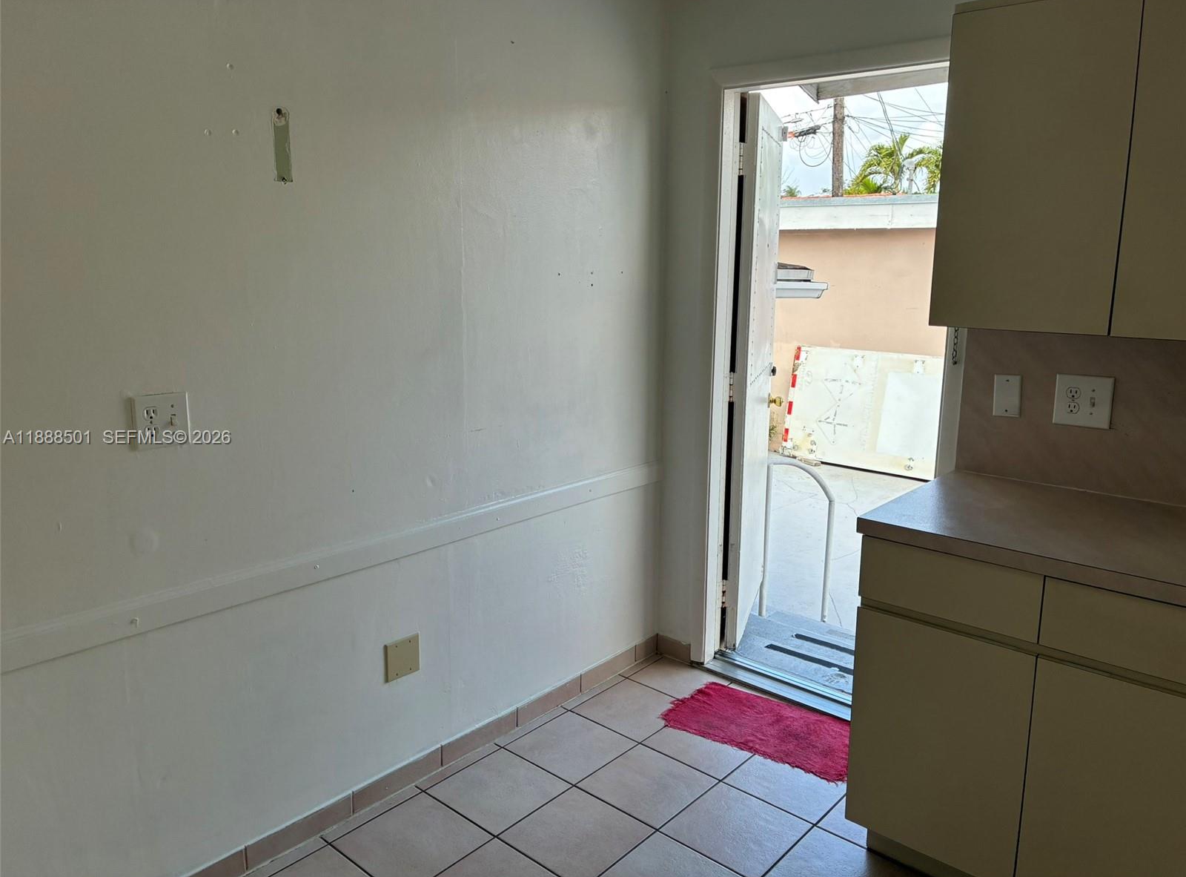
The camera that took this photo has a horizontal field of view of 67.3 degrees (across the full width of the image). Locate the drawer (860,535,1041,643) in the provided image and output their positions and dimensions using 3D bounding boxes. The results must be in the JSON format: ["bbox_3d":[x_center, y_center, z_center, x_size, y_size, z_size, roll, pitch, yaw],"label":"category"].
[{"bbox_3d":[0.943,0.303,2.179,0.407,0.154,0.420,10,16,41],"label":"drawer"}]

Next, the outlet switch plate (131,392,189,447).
[{"bbox_3d":[-0.938,-0.036,1.944,0.015,0.117,0.117,10,16,41],"label":"outlet switch plate"}]

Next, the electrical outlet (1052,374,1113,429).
[{"bbox_3d":[1.289,-0.096,2.344,0.135,0.131,0.015,10,16,41],"label":"electrical outlet"}]

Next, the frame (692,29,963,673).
[{"bbox_3d":[0.766,-0.127,2.915,0.903,2.121,0.150,10,16,41],"label":"frame"}]

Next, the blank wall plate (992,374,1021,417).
[{"bbox_3d":[1.148,-0.117,2.473,0.069,0.115,0.009,10,16,41],"label":"blank wall plate"}]

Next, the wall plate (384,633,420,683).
[{"bbox_3d":[-0.538,0.626,2.538,0.011,0.116,0.113,10,16,41],"label":"wall plate"}]

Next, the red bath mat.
[{"bbox_3d":[0.576,0.943,2.943,0.635,0.020,0.356,8,14,33],"label":"red bath mat"}]

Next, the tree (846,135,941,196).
[{"bbox_3d":[7.465,-5.168,22.219,2.600,4.625,2.600,10,16,41],"label":"tree"}]

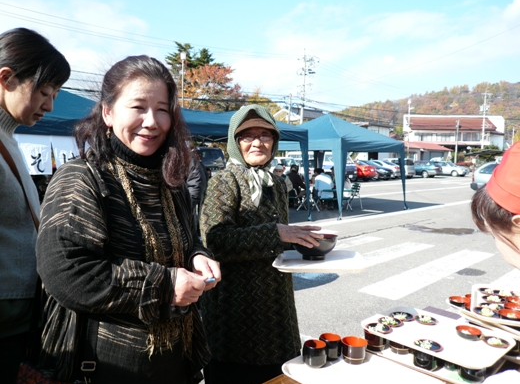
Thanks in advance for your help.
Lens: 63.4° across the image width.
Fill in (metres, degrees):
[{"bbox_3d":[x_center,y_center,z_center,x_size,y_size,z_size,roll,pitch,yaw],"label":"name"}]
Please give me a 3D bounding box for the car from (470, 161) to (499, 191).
[{"bbox_3d":[10.716,-0.410,16.743,4.200,1.430,1.670,4,5,28],"label":"car"}]

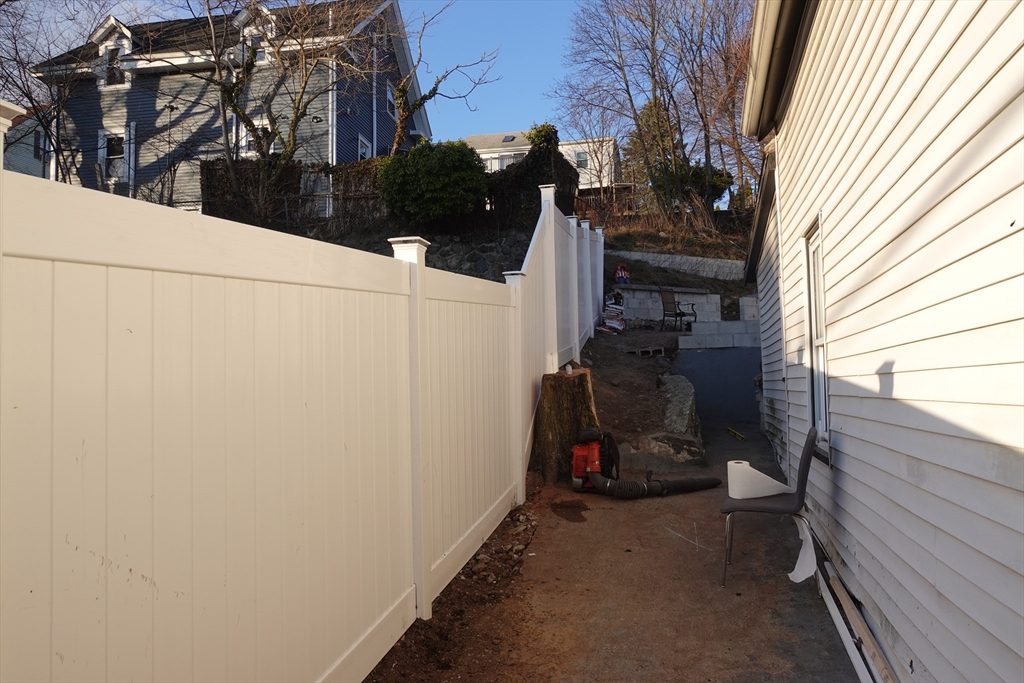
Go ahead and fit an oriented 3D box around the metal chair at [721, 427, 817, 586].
[{"bbox_3d":[1.488,0.944,3.975,0.540,0.870,0.440,-2,-4,21],"label":"metal chair"}]

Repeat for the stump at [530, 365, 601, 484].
[{"bbox_3d":[0.527,0.818,6.600,0.720,1.120,0.680,-1,-4,5],"label":"stump"}]

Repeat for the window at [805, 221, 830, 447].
[{"bbox_3d":[2.085,-0.020,4.618,0.100,1.443,0.648,-2,-4,16],"label":"window"}]

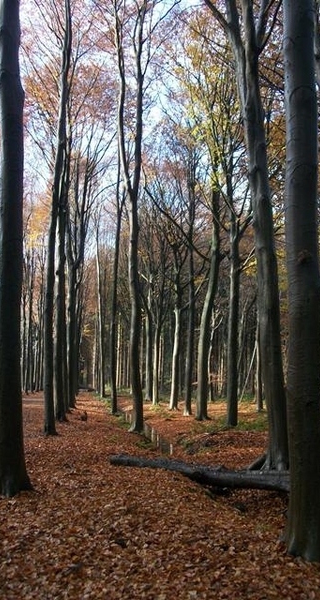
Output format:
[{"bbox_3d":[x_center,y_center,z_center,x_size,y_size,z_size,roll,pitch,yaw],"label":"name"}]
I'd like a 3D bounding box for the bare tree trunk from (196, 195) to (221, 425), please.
[{"bbox_3d":[1.672,0.047,19.204,0.800,8.090,0.450,0,-7,0],"label":"bare tree trunk"}]

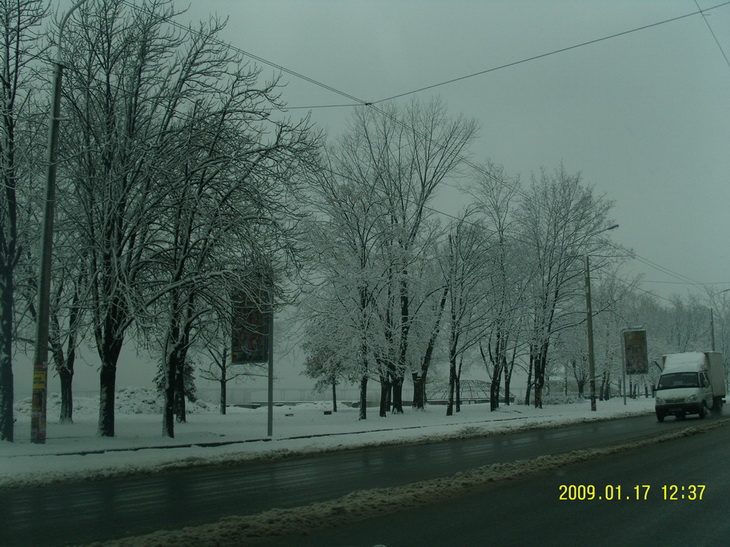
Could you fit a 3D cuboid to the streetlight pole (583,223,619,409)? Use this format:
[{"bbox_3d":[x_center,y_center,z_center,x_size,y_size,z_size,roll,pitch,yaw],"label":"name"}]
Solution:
[{"bbox_3d":[12.916,2.433,43.192,2.000,9.900,0.360,-6,-10,36],"label":"streetlight pole"}]

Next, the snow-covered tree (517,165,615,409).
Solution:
[{"bbox_3d":[11.591,0.643,47.484,5.700,14.500,5.600,0,-8,0],"label":"snow-covered tree"}]

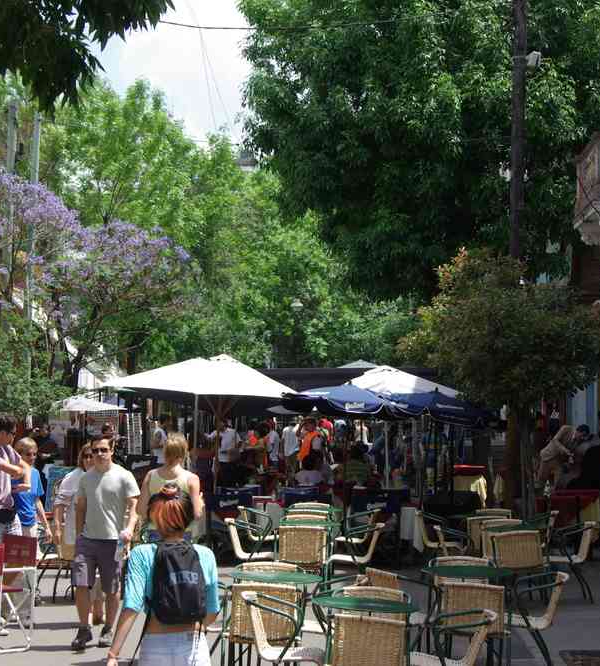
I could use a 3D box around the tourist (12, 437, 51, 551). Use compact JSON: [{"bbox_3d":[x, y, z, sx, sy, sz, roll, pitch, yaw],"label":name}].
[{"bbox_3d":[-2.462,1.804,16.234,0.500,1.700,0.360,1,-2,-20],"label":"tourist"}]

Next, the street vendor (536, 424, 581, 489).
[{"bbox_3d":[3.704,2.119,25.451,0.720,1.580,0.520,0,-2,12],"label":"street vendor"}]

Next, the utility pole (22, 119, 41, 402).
[{"bbox_3d":[-6.789,-0.838,45.089,0.220,9.600,0.220,1,-3,0],"label":"utility pole"}]

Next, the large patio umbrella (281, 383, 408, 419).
[{"bbox_3d":[0.679,1.774,23.046,1.950,2.300,1.950,0,-2,2],"label":"large patio umbrella"}]

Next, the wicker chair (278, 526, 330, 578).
[{"bbox_3d":[0.029,2.278,17.343,0.550,0.810,0.560,0,-2,2],"label":"wicker chair"}]

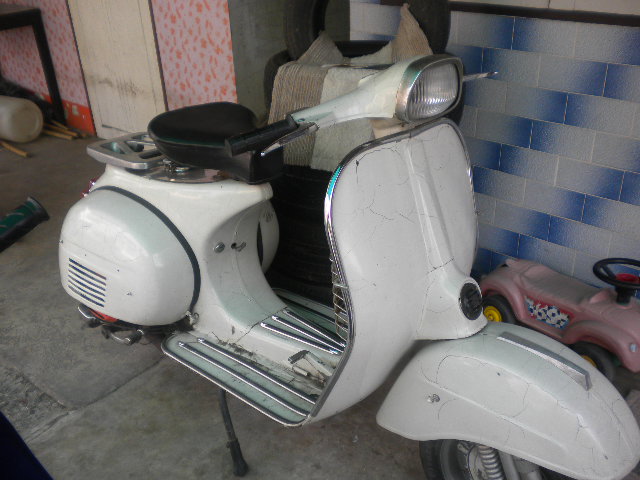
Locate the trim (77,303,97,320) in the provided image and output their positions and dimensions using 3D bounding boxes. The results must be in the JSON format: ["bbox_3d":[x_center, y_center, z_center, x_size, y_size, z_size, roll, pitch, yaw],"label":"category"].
[{"bbox_3d":[-0.721,0.219,1.983,0.075,0.045,0.040,21,37,37],"label":"trim"}]

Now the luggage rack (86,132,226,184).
[{"bbox_3d":[-0.382,-0.208,1.714,0.530,0.065,0.200,21,37,37],"label":"luggage rack"}]

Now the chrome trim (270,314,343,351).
[{"bbox_3d":[-0.034,0.232,1.601,0.232,0.011,0.016,21,37,37],"label":"chrome trim"}]

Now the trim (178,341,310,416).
[{"bbox_3d":[-0.192,0.322,1.533,0.435,0.011,0.016,20,36,36],"label":"trim"}]

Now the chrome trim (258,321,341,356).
[{"bbox_3d":[-0.052,0.243,1.582,0.230,0.011,0.016,16,34,31],"label":"chrome trim"}]

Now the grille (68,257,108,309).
[{"bbox_3d":[-0.615,0.117,1.715,0.170,0.110,0.035,21,37,37],"label":"grille"}]

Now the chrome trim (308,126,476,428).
[{"bbox_3d":[0.143,0.059,1.333,0.180,0.650,0.455,21,37,37],"label":"chrome trim"}]

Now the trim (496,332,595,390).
[{"bbox_3d":[0.392,0.209,1.147,0.020,0.040,0.185,-25,36,-35],"label":"trim"}]

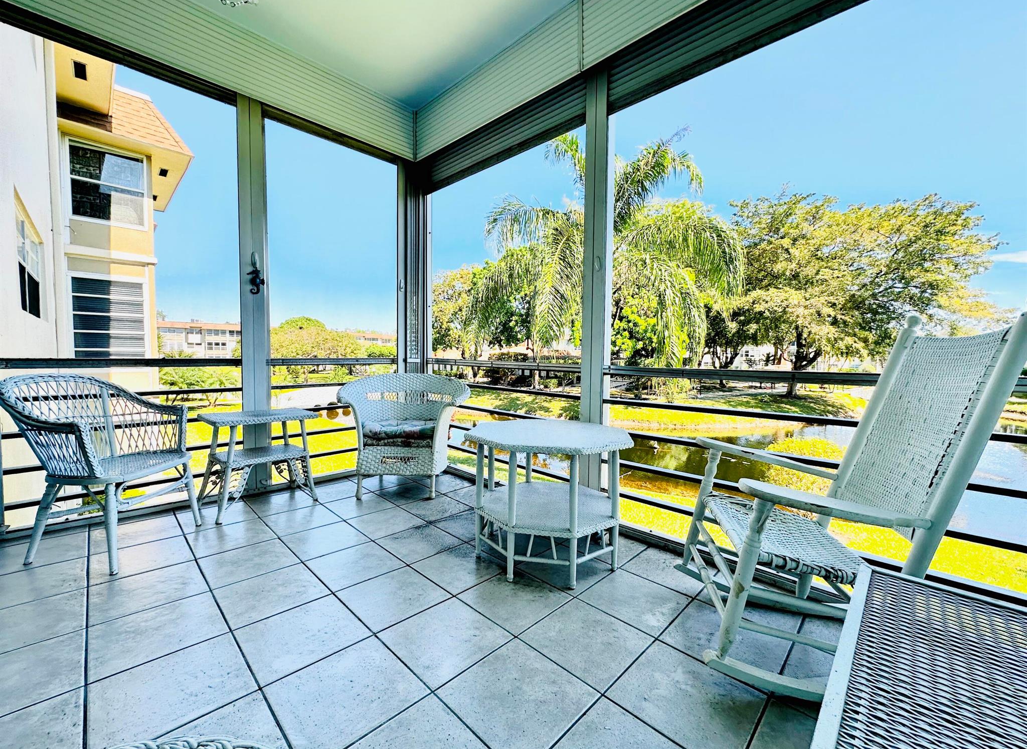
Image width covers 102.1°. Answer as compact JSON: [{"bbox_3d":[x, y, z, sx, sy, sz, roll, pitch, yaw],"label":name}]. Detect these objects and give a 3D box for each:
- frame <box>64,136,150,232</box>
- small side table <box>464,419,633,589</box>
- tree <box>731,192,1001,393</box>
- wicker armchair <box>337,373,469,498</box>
[{"bbox_3d":[-7.578,-3.530,7.791,0.100,1.420,1.077,3,4,44],"label":"frame"},{"bbox_3d":[0.161,0.536,1.915,0.713,0.556,0.713,1,3,9],"label":"small side table"},{"bbox_3d":[26.901,-6.175,33.335,16.500,16.600,15.500,3,3,39],"label":"tree"},{"bbox_3d":[-0.710,0.378,2.823,0.838,0.758,0.675,0,3,-5],"label":"wicker armchair"}]

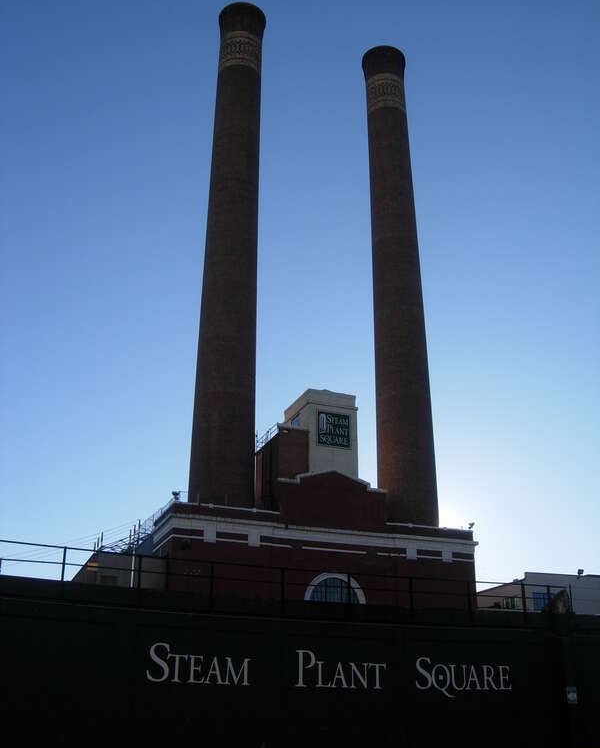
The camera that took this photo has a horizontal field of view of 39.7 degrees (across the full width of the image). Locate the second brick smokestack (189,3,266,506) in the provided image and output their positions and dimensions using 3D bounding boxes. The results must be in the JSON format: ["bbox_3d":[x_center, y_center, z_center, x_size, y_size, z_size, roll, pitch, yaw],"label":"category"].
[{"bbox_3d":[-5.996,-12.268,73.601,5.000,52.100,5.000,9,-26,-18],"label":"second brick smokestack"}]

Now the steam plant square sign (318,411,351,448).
[{"bbox_3d":[2.873,4.661,69.403,2.860,2.860,0.200,9,-26,-18],"label":"steam plant square sign"}]

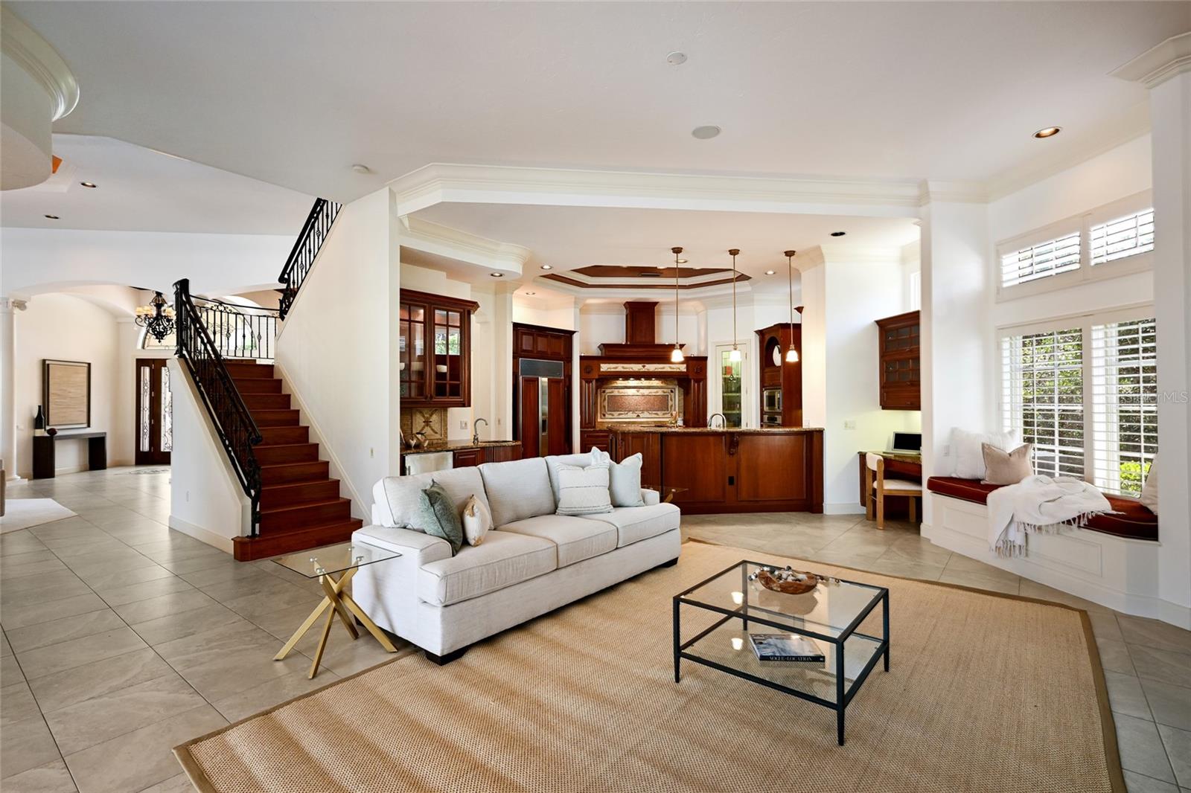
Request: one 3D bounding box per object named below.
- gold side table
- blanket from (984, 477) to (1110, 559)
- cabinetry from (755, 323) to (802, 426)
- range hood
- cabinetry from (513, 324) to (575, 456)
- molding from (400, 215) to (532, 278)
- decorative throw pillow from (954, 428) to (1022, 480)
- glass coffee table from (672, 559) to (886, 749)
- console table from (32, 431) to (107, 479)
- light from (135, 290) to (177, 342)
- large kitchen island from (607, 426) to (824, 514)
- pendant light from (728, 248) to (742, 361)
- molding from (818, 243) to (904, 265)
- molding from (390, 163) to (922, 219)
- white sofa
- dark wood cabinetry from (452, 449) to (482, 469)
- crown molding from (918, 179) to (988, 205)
[{"bbox_3d":[-1.465,1.197,3.010,0.480,0.560,0.500,0,-1,38],"label":"gold side table"},{"bbox_3d":[3.565,0.986,3.999,0.460,0.640,0.970,0,-1,-7],"label":"blanket"},{"bbox_3d":[3.091,0.200,8.398,0.700,2.540,0.900,0,-1,0],"label":"cabinetry"},{"bbox_3d":[0.879,-1.260,10.100,1.720,1.090,0.500,0,0,-5],"label":"range hood"},{"bbox_3d":[-1.140,0.158,9.480,0.650,2.740,1.420,0,-1,40],"label":"cabinetry"},{"bbox_3d":[-1.407,-1.620,5.831,0.220,0.280,1.700,-1,-1,39],"label":"molding"},{"bbox_3d":[3.643,0.547,4.954,0.520,0.500,0.170,-3,-15,22],"label":"decorative throw pillow"},{"bbox_3d":[0.951,1.206,2.678,0.792,0.420,0.804,-1,-1,41],"label":"glass coffee table"},{"bbox_3d":[-10.470,1.157,10.600,0.360,0.800,1.270,0,0,-6],"label":"console table"},{"bbox_3d":[-8.938,-1.649,10.850,0.780,1.050,0.780,0,0,-5],"label":"light"},{"bbox_3d":[1.505,0.927,7.010,2.700,1.070,1.100,0,-1,0],"label":"large kitchen island"},{"bbox_3d":[1.794,-1.177,6.800,0.170,1.445,0.170,0,0,-5],"label":"pendant light"},{"bbox_3d":[3.364,-1.813,6.700,1.050,0.250,0.150,0,0,-7],"label":"molding"},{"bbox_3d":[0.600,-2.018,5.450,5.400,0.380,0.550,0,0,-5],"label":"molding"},{"bbox_3d":[-0.427,0.978,3.997,1.000,0.920,2.327,-1,-1,41],"label":"white sofa"},{"bbox_3d":[-1.740,1.065,6.460,0.580,0.880,0.430,0,-1,39],"label":"dark wood cabinetry"},{"bbox_3d":[3.449,-1.961,5.083,0.640,0.180,0.180,0,-1,0],"label":"crown molding"}]

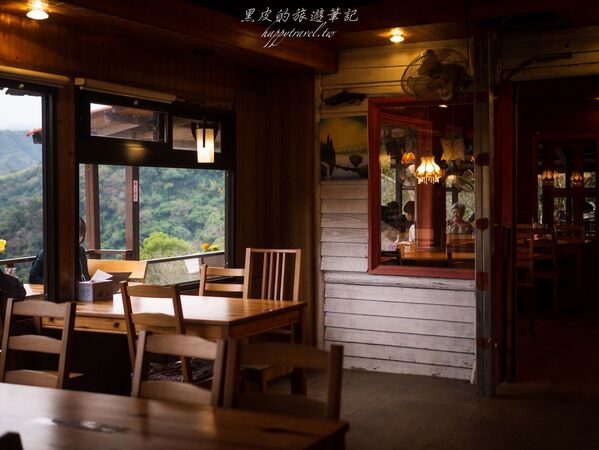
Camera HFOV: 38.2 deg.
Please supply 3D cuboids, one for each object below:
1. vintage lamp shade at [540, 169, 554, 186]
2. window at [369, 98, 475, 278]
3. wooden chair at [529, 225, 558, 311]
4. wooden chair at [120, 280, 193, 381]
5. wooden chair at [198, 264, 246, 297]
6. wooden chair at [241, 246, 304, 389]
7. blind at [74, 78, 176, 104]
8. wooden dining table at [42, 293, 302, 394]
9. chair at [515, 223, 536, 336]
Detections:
[{"bbox_3d":[3.208,-0.615,11.200,0.180,0.230,0.180,1,2,28],"label":"vintage lamp shade"},{"bbox_3d":[0.942,-0.299,6.601,0.899,1.353,0.070,1,2,28],"label":"window"},{"bbox_3d":[2.754,0.460,9.797,0.420,0.960,0.460,1,2,21],"label":"wooden chair"},{"bbox_3d":[-0.663,0.770,4.614,0.363,0.947,0.470,1,2,28],"label":"wooden chair"},{"bbox_3d":[-0.610,0.744,5.601,0.385,0.929,0.480,1,2,28],"label":"wooden chair"},{"bbox_3d":[-0.276,0.691,5.351,0.406,1.052,0.500,1,2,28],"label":"wooden chair"},{"bbox_3d":[-1.160,-0.915,5.925,0.090,0.110,1.064,1,2,28],"label":"blind"},{"bbox_3d":[-0.716,0.851,5.160,1.220,0.745,0.900,1,2,26],"label":"wooden dining table"},{"bbox_3d":[2.024,0.508,8.129,0.420,0.980,0.460,1,2,21],"label":"chair"}]

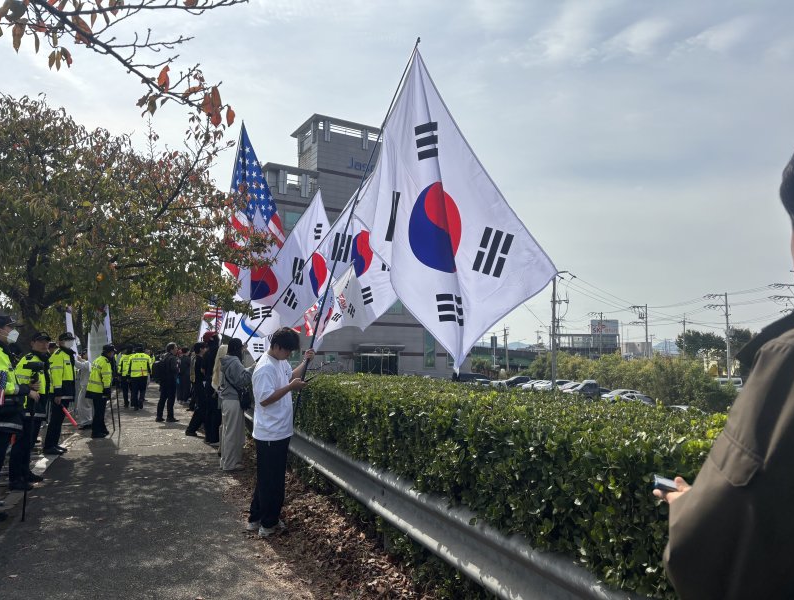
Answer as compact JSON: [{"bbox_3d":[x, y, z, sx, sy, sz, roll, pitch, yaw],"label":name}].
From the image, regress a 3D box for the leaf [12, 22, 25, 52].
[{"bbox_3d":[-1.260,-0.874,2.000,0.047,0.100,0.030,3,-6,-31],"label":"leaf"}]

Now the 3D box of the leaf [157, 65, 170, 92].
[{"bbox_3d":[-0.836,-0.792,2.150,0.042,0.097,0.035,1,-5,0],"label":"leaf"}]

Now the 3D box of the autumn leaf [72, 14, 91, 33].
[{"bbox_3d":[-1.076,-0.942,2.050,0.066,0.068,0.035,3,-6,-27],"label":"autumn leaf"}]

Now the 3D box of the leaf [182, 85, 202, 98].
[{"bbox_3d":[-0.785,-0.798,2.300,0.075,0.045,0.045,1,-5,0],"label":"leaf"}]

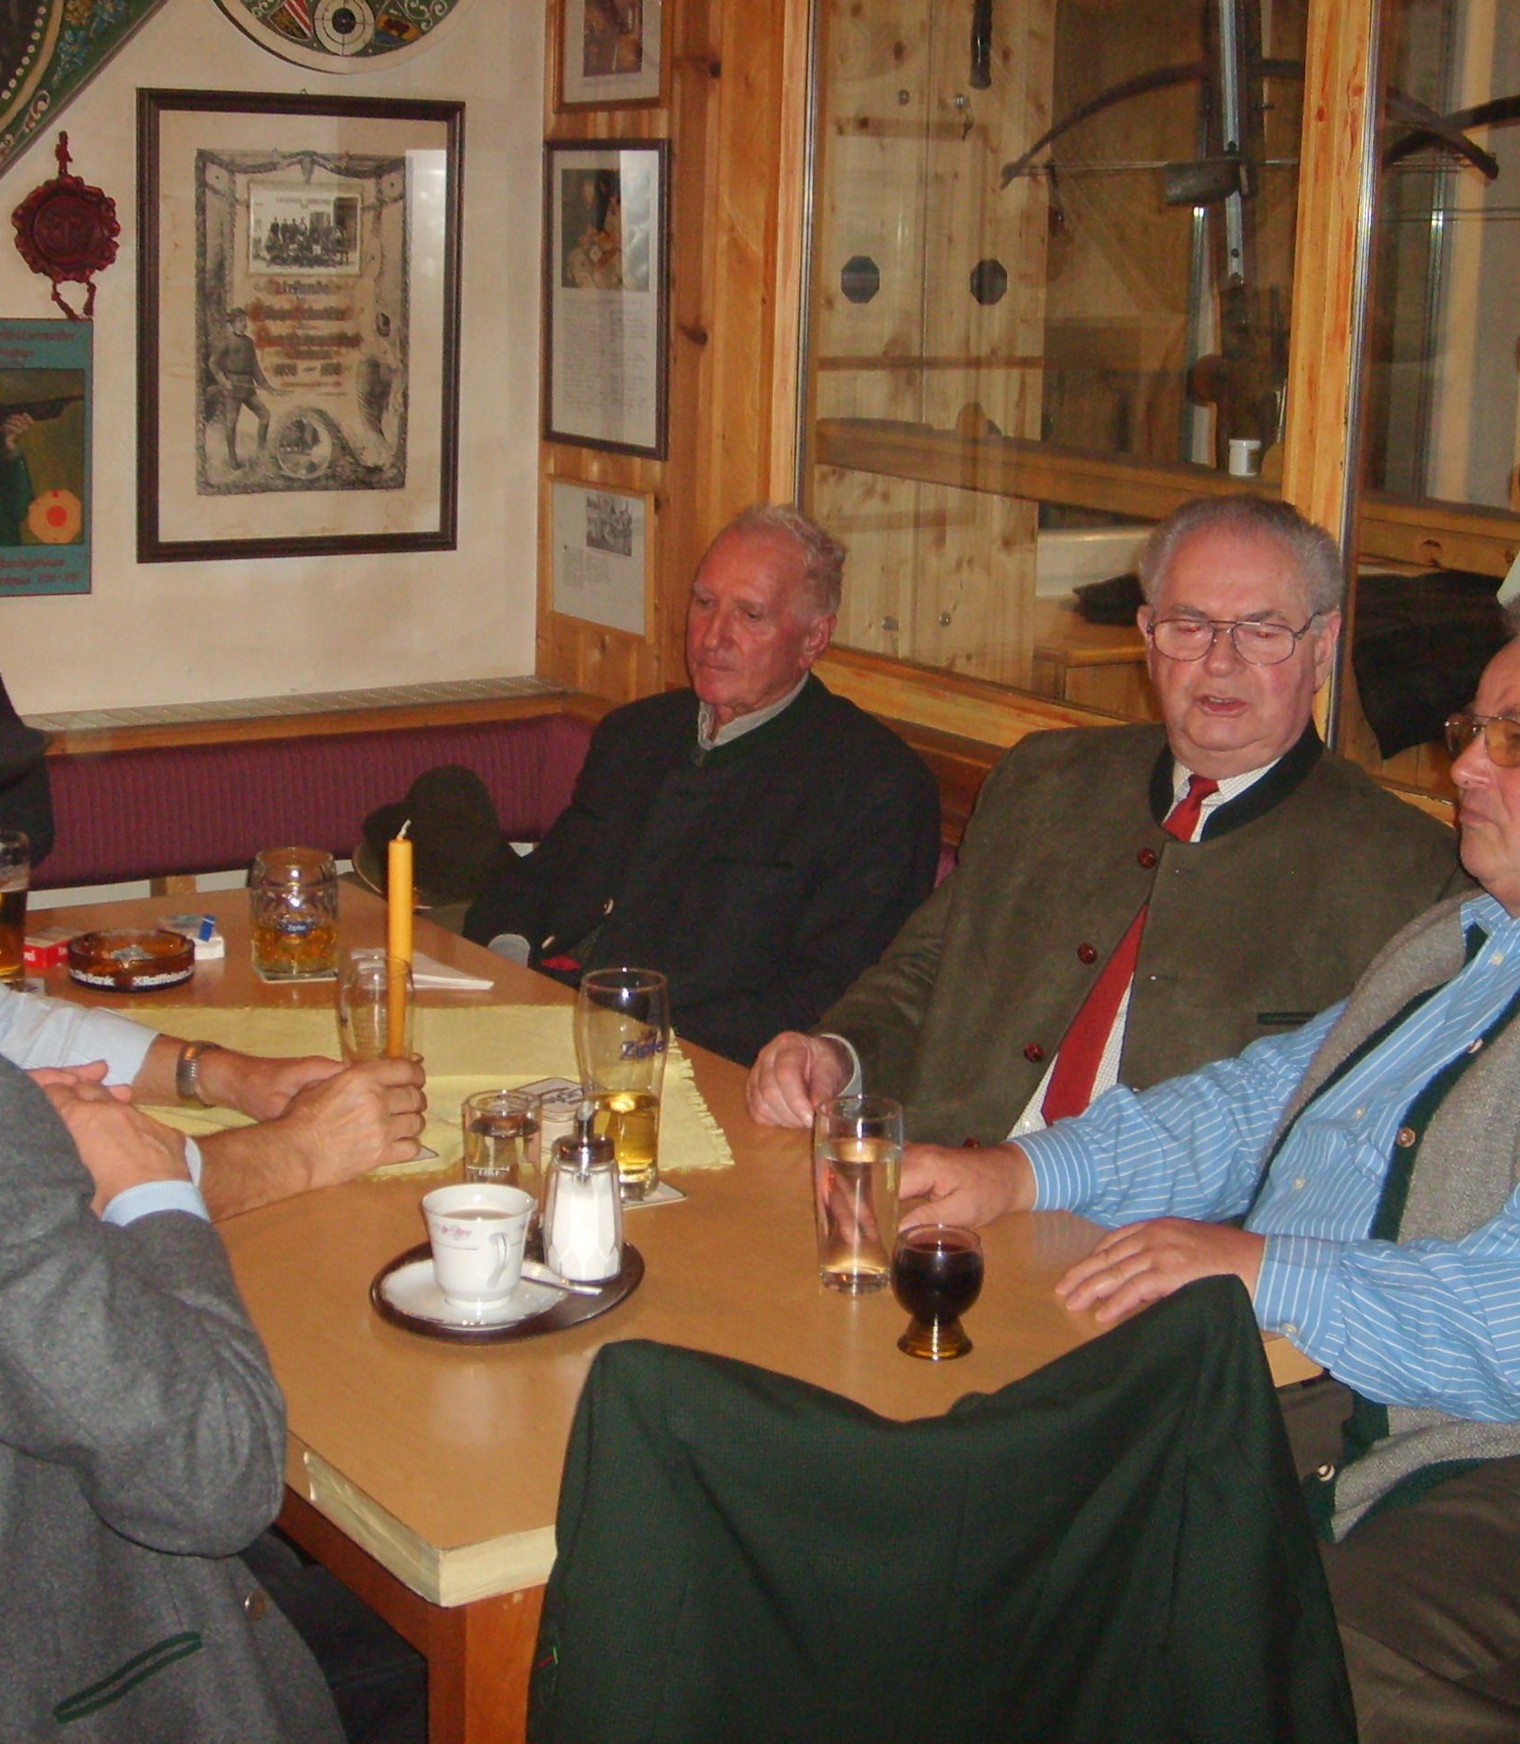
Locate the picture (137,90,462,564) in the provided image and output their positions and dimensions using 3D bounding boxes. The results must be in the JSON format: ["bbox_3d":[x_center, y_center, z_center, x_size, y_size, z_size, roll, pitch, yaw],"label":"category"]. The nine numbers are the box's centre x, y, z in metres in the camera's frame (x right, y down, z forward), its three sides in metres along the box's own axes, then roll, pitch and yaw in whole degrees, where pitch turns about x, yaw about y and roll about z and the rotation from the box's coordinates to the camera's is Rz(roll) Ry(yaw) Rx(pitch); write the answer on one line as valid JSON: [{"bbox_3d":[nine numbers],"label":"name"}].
[{"bbox_3d":[-0.644,-0.772,4.125,0.500,0.648,0.030,-6,15,-32],"label":"picture"}]

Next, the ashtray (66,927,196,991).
[{"bbox_3d":[-0.674,0.094,3.092,0.137,0.036,0.137,2,13,0],"label":"ashtray"}]

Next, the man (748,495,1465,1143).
[{"bbox_3d":[0.302,0.346,2.598,0.580,1.333,0.660,12,17,39],"label":"man"}]

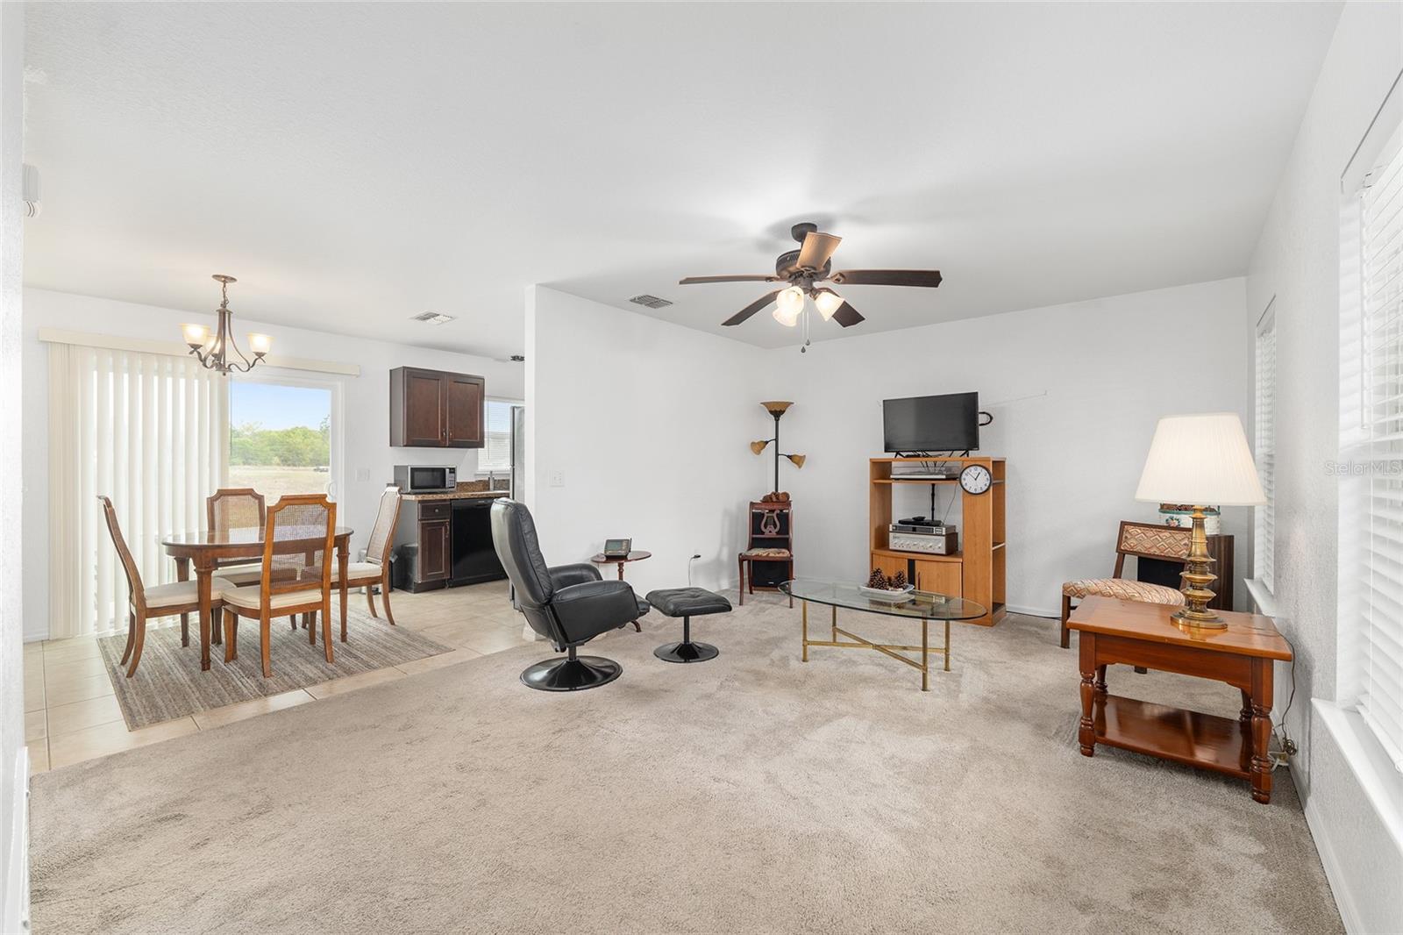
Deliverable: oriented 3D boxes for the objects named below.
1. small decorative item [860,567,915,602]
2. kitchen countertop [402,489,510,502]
[{"bbox_3d":[1.150,0.692,3.365,0.280,0.160,0.200,0,0,41],"label":"small decorative item"},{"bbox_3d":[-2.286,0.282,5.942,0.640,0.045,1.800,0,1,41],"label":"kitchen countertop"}]

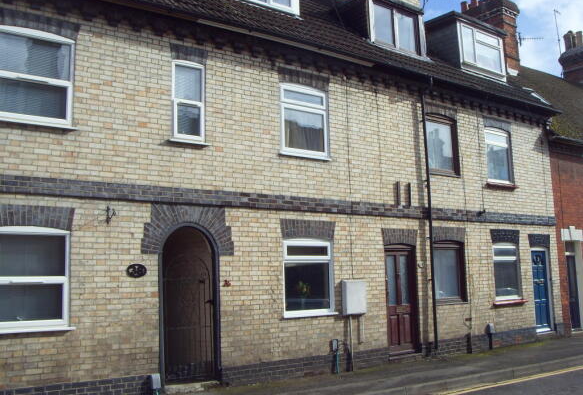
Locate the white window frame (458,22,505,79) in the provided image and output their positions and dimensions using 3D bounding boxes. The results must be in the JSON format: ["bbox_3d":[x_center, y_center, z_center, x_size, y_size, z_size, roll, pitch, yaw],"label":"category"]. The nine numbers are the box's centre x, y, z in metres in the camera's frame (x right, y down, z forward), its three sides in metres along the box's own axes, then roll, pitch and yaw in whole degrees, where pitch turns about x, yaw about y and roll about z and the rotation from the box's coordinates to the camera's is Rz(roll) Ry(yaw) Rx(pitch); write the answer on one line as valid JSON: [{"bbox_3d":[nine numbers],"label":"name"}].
[{"bbox_3d":[4.848,-3.692,16.732,1.780,1.200,0.120,4,-9,-38],"label":"white window frame"}]

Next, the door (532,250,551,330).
[{"bbox_3d":[5.915,2.176,15.587,0.700,1.870,0.080,4,-9,-38],"label":"door"}]

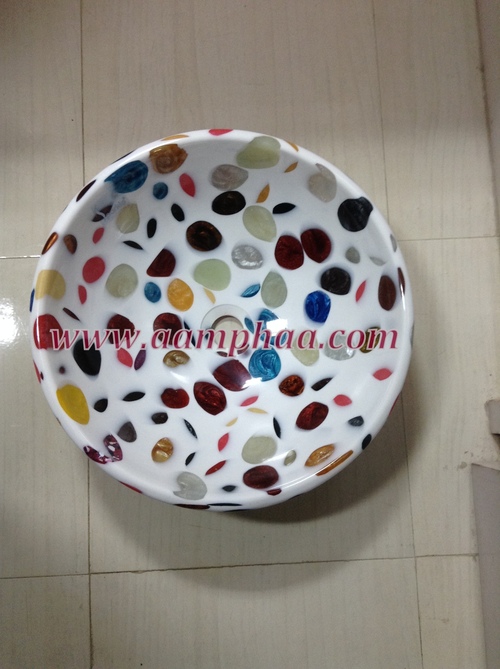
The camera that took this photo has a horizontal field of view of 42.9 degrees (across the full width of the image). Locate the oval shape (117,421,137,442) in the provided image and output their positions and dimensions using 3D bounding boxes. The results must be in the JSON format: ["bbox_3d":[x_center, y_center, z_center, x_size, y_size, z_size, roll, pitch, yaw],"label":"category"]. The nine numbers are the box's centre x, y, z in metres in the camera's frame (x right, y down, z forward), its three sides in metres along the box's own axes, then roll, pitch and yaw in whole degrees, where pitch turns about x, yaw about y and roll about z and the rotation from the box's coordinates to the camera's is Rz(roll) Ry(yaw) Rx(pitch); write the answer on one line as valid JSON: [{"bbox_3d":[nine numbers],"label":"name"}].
[{"bbox_3d":[-0.133,0.108,0.692,0.022,0.030,0.007,37,119,-1],"label":"oval shape"}]

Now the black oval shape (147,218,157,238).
[{"bbox_3d":[-0.116,-0.125,0.747,0.012,0.005,0.025,-13,128,-26],"label":"black oval shape"}]

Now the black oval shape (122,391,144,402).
[{"bbox_3d":[-0.134,0.072,0.730,0.005,0.033,0.011,-43,69,37],"label":"black oval shape"}]

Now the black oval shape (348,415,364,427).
[{"bbox_3d":[0.113,0.092,0.669,0.005,0.022,0.013,42,61,-27],"label":"black oval shape"}]

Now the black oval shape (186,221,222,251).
[{"bbox_3d":[-0.056,-0.118,0.770,0.041,0.011,0.037,-1,113,-7],"label":"black oval shape"}]

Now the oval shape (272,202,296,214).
[{"bbox_3d":[0.039,-0.148,0.741,0.031,0.005,0.013,-9,124,32],"label":"oval shape"}]

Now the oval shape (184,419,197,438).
[{"bbox_3d":[-0.068,0.109,0.732,0.007,0.005,0.026,-16,56,-25],"label":"oval shape"}]

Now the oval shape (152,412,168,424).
[{"bbox_3d":[-0.104,0.096,0.730,0.020,0.006,0.015,3,53,-23],"label":"oval shape"}]

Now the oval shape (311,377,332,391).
[{"bbox_3d":[0.083,0.056,0.736,0.024,0.006,0.011,-46,50,5],"label":"oval shape"}]

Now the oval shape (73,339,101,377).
[{"bbox_3d":[-0.182,0.026,0.705,0.035,0.011,0.041,18,62,-42],"label":"oval shape"}]

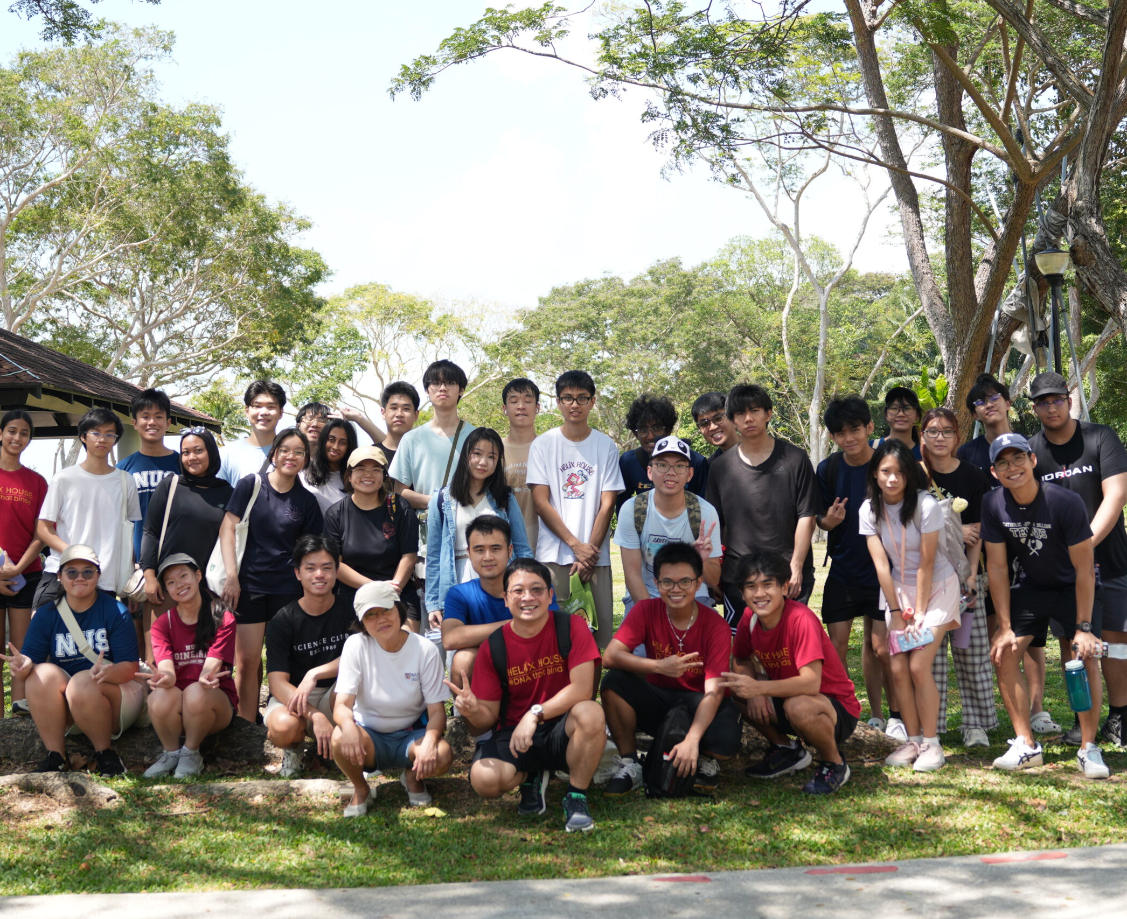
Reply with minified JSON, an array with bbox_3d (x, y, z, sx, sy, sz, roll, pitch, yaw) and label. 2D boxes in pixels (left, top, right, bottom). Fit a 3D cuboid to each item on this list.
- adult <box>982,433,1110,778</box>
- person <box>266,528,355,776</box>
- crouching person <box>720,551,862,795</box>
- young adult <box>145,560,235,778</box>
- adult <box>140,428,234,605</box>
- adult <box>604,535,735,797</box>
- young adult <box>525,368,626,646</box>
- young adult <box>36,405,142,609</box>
[{"bbox_3d":[2.057,0.616,6.880,0.540,1.435,0.740,-2,-2,19],"label":"adult"},{"bbox_3d":[-1.085,0.820,6.882,0.460,1.000,0.680,-1,-2,-14],"label":"person"},{"bbox_3d":[0.956,0.867,6.750,0.520,0.960,0.680,-3,-2,31],"label":"crouching person"},{"bbox_3d":[-1.718,0.924,7.380,0.450,0.985,0.680,-1,-2,2],"label":"young adult"},{"bbox_3d":[-1.856,0.605,8.000,0.480,1.515,0.380,-1,-2,-14],"label":"adult"},{"bbox_3d":[0.435,0.835,6.532,0.560,1.000,0.700,-2,-2,4],"label":"adult"},{"bbox_3d":[0.058,0.470,7.468,0.470,1.780,0.320,-2,-2,0],"label":"young adult"},{"bbox_3d":[-2.419,0.549,8.200,0.500,1.630,0.360,-1,-2,-9],"label":"young adult"}]

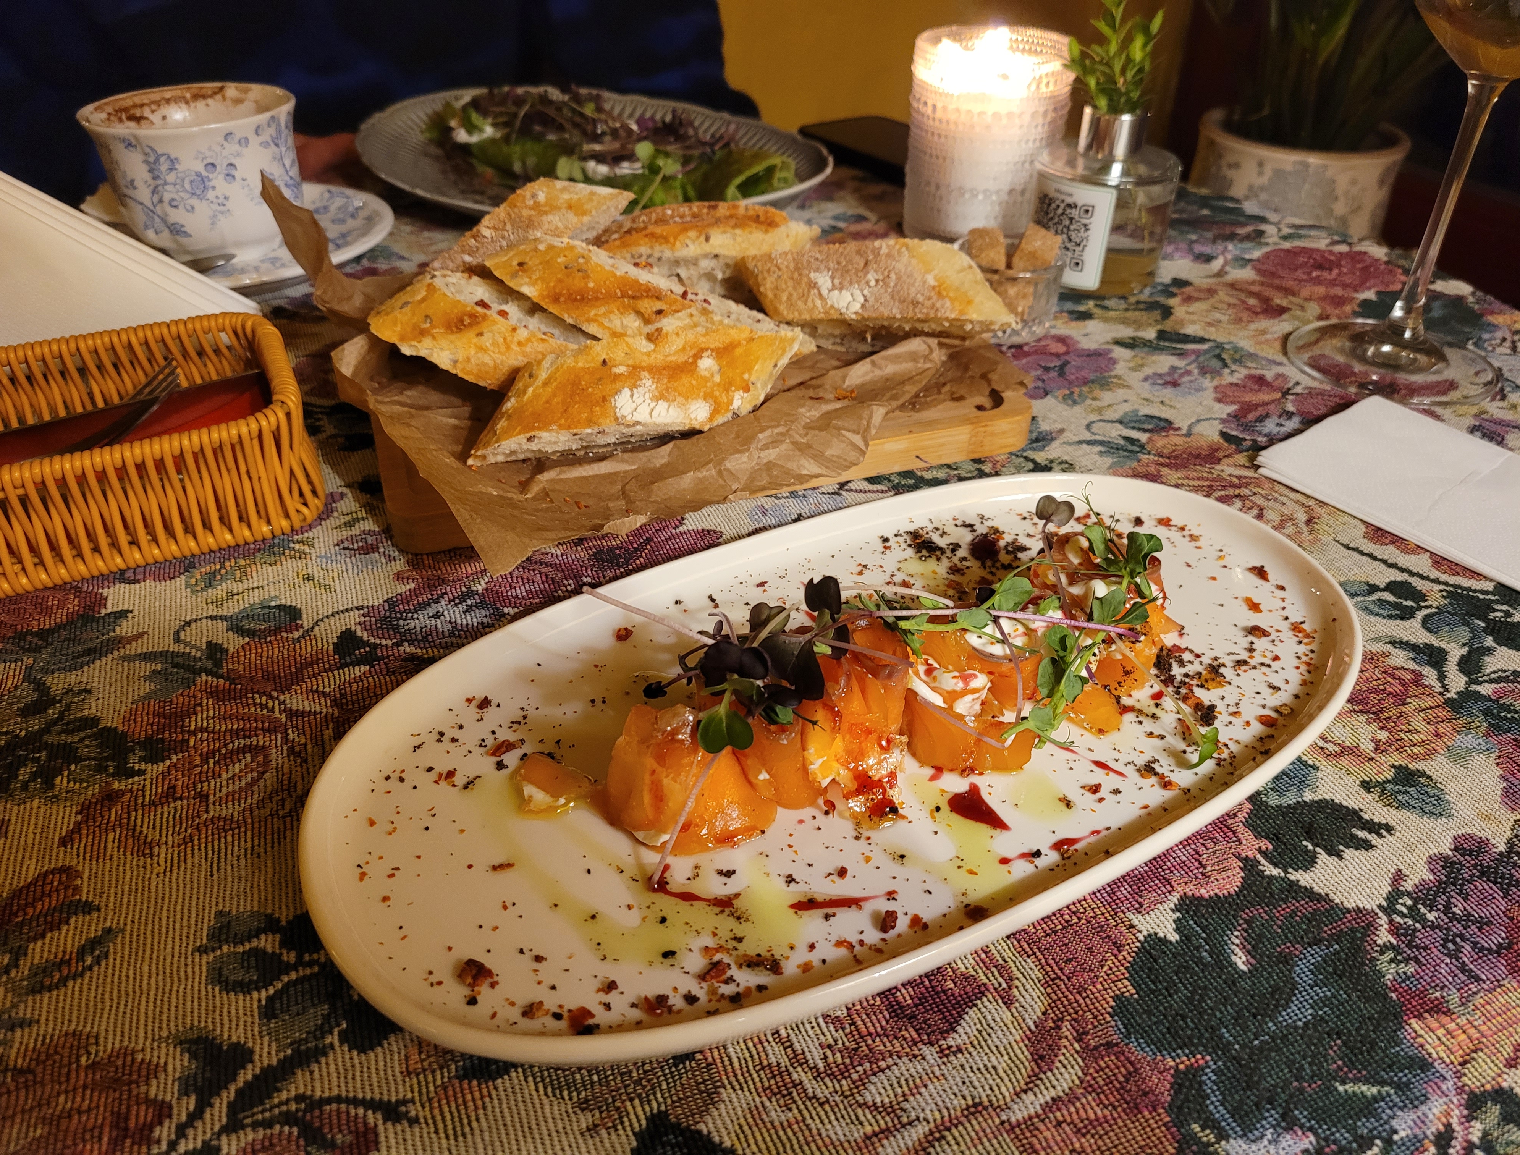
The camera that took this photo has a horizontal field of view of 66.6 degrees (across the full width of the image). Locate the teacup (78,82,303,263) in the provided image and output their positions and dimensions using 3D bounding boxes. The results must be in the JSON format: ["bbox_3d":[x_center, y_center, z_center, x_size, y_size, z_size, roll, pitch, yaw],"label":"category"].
[{"bbox_3d":[-0.261,-0.188,0.550,0.092,0.070,0.100,1,35,0],"label":"teacup"}]

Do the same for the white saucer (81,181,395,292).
[{"bbox_3d":[-0.259,-0.161,0.568,0.158,0.022,0.158,1,36,0],"label":"white saucer"}]

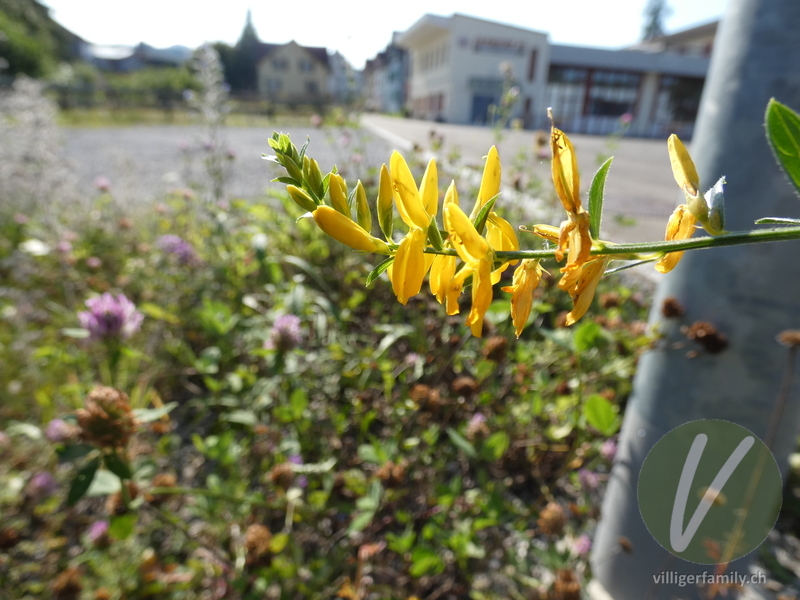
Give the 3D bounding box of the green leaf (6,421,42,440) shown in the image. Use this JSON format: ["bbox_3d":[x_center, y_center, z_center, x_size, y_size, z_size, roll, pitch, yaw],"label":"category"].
[{"bbox_3d":[-0.179,0.062,0.220,0.017,0.006,0.010,8,23,17],"label":"green leaf"}]

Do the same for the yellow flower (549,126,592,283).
[{"bbox_3d":[0.025,-0.014,0.068,0.006,0.023,0.007,5,10,30],"label":"yellow flower"}]

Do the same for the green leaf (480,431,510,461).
[{"bbox_3d":[0.089,0.135,0.430,0.026,0.018,0.022,2,23,0],"label":"green leaf"}]

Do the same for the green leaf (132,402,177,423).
[{"bbox_3d":[-0.096,0.044,0.180,0.018,0.006,0.009,-3,22,-11],"label":"green leaf"}]

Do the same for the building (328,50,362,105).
[{"bbox_3d":[-7.925,-31.629,66.000,6.000,7.800,7.000,-1,22,-6],"label":"building"}]

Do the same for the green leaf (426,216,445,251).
[{"bbox_3d":[0.007,-0.013,0.090,0.002,0.007,0.002,-18,0,0],"label":"green leaf"}]

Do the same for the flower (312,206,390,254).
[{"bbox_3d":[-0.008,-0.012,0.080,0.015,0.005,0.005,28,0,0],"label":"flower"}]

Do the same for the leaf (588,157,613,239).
[{"bbox_3d":[0.029,-0.015,0.067,0.004,0.012,0.003,12,9,17],"label":"leaf"}]

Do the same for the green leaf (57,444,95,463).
[{"bbox_3d":[-0.126,0.060,0.180,0.015,0.006,0.009,8,23,17],"label":"green leaf"}]

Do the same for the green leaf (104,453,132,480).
[{"bbox_3d":[-0.140,0.083,0.230,0.013,0.015,0.008,0,23,0],"label":"green leaf"}]

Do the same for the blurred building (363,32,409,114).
[{"bbox_3d":[-1.233,-29.403,60.000,10.000,10.500,18.000,-2,23,-6],"label":"blurred building"}]

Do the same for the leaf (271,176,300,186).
[{"bbox_3d":[-0.018,-0.019,0.073,0.005,0.002,0.002,6,22,11],"label":"leaf"}]

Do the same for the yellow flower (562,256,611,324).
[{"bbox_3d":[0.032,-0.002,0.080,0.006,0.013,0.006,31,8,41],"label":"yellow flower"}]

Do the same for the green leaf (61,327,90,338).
[{"bbox_3d":[-0.168,0.017,0.240,0.015,0.005,0.009,0,23,0],"label":"green leaf"}]

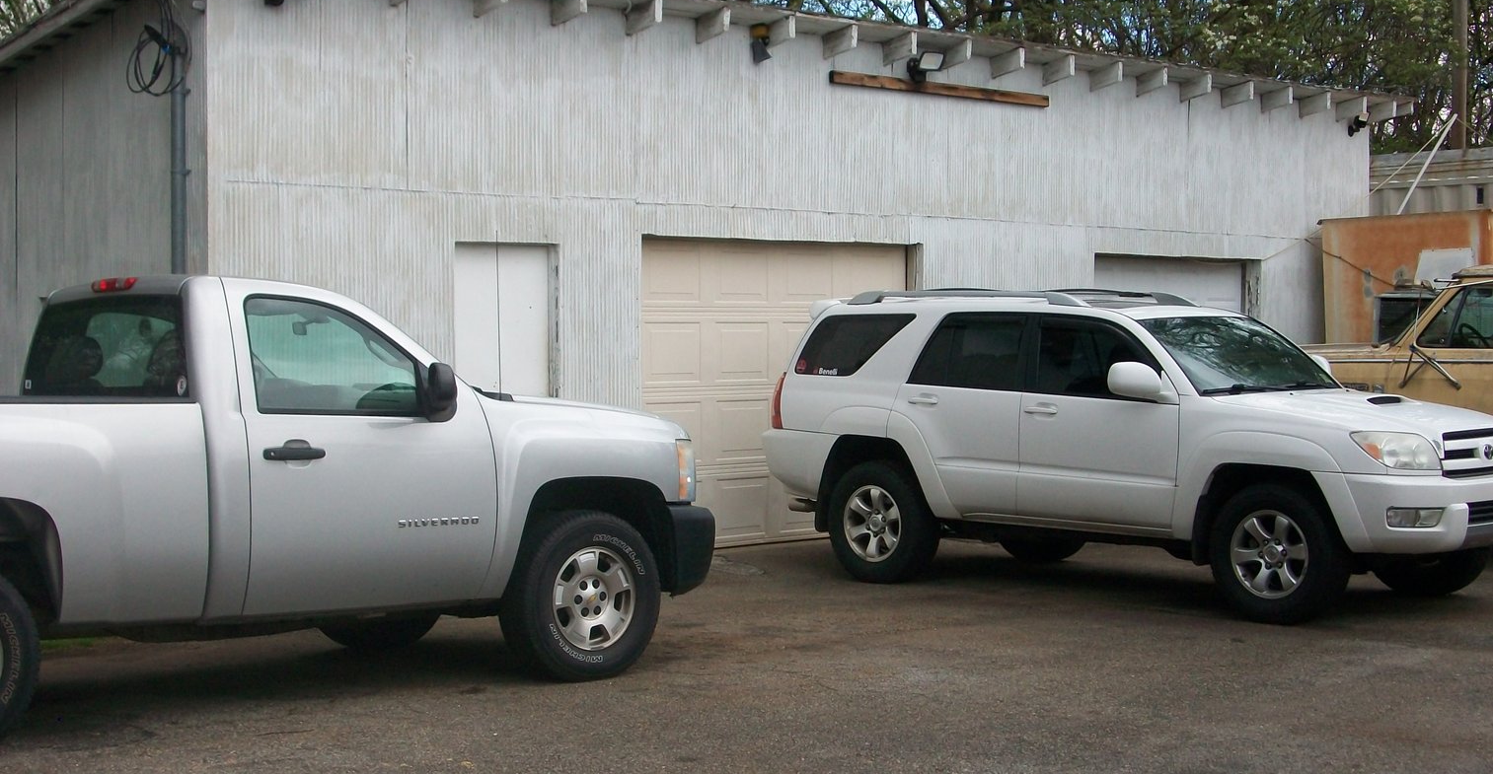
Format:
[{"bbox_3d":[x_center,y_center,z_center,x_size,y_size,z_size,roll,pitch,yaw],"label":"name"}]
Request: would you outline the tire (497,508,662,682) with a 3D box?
[{"bbox_3d":[-0.754,0.948,10.418,0.800,0.790,0.270,-1,2,-42],"label":"tire"}]

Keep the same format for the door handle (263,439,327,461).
[{"bbox_3d":[-1.830,0.260,9.274,0.265,0.085,0.055,-1,2,-41],"label":"door handle"}]

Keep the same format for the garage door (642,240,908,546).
[{"bbox_3d":[0.234,0.038,15.957,2.698,2.110,0.060,-1,2,-44],"label":"garage door"}]

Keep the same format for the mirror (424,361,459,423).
[{"bbox_3d":[-1.298,0.022,9.640,0.130,0.255,0.210,-1,2,-29],"label":"mirror"}]

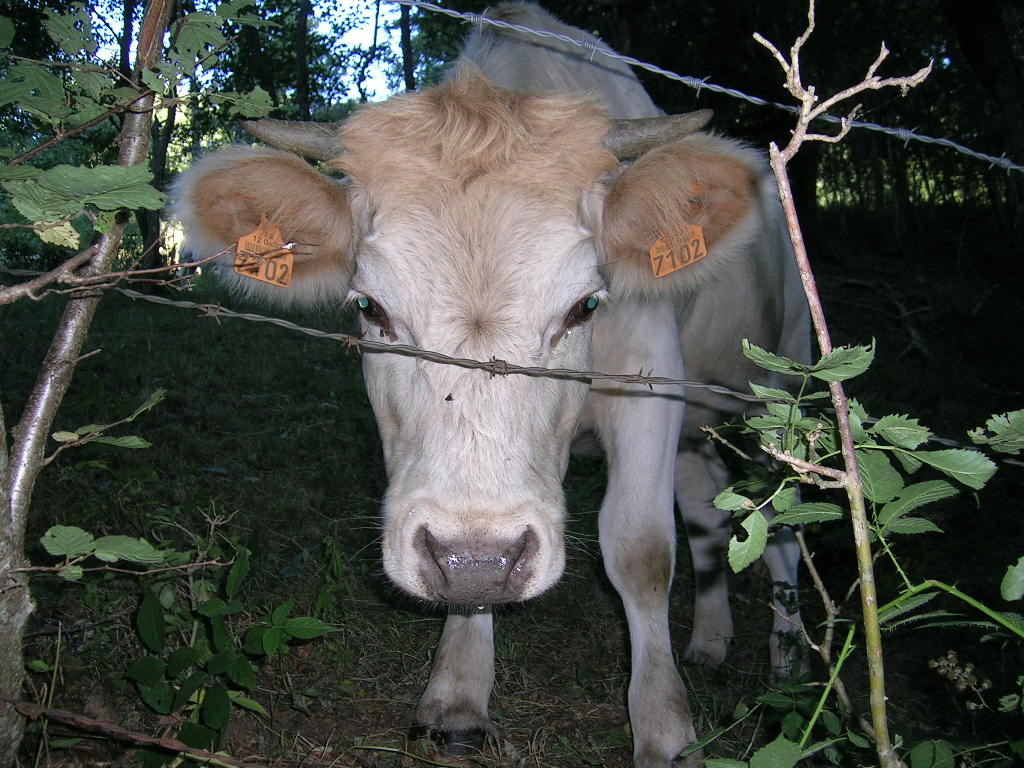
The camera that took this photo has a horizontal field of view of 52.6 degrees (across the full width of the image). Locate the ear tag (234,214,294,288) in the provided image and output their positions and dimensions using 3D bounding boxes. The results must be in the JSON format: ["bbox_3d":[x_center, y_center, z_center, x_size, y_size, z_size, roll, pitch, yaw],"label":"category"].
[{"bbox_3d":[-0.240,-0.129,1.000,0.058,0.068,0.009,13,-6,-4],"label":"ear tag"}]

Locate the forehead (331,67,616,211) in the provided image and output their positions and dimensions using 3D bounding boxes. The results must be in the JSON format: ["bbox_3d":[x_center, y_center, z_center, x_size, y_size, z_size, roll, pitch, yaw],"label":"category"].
[{"bbox_3d":[-0.036,-0.230,0.970,0.268,0.138,0.130,0,-2,0],"label":"forehead"}]

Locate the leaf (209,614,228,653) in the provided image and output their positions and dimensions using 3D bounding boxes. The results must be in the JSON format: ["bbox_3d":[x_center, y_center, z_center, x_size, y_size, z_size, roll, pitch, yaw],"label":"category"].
[{"bbox_3d":[-0.404,0.341,1.420,0.028,0.056,0.014,0,-30,-7],"label":"leaf"}]

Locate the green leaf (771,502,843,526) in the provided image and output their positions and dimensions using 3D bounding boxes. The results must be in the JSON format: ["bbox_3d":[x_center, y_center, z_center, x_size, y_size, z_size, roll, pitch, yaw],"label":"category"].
[{"bbox_3d":[0.228,0.101,0.800,0.056,0.009,0.026,0,-30,-1],"label":"green leaf"}]

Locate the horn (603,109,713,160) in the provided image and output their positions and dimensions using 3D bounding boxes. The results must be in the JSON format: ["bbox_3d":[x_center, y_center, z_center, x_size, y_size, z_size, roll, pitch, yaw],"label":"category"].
[{"bbox_3d":[0.140,-0.242,1.000,0.112,0.042,0.045,-15,3,1],"label":"horn"}]

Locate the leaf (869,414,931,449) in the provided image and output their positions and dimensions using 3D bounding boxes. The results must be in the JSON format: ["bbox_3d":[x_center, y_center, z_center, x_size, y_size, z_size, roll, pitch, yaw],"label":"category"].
[{"bbox_3d":[0.311,0.038,0.830,0.049,0.026,0.025,0,8,0],"label":"leaf"}]

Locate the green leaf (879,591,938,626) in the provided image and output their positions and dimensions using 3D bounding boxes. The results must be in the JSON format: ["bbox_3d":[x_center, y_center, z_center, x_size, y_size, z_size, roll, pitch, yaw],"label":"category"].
[{"bbox_3d":[0.311,0.176,0.810,0.057,0.010,0.024,-27,-30,-2],"label":"green leaf"}]

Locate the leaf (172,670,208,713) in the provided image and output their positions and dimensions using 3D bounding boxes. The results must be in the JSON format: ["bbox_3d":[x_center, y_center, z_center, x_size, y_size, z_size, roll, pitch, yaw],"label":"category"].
[{"bbox_3d":[-0.424,0.404,1.360,0.033,0.012,0.064,34,57,18],"label":"leaf"}]

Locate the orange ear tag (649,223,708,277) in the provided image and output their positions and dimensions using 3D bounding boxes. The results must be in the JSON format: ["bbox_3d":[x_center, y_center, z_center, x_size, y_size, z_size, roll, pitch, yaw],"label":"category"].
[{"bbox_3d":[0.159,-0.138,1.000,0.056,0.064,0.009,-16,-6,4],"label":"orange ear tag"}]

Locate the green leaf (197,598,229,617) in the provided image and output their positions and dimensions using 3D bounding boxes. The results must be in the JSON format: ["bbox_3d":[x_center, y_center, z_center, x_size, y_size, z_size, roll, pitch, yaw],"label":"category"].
[{"bbox_3d":[-0.391,0.291,1.350,0.041,0.022,0.028,0,8,0],"label":"green leaf"}]

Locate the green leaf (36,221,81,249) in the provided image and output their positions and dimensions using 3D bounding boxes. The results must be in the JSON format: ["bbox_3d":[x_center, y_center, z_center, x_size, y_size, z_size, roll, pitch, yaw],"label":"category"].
[{"bbox_3d":[-0.337,-0.111,0.770,0.033,0.021,0.018,0,8,0],"label":"green leaf"}]

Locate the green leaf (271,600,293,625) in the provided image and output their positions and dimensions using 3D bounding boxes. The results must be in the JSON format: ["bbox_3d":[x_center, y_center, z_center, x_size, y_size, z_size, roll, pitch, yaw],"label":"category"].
[{"bbox_3d":[-0.330,0.328,1.480,0.025,0.010,0.048,23,52,27],"label":"green leaf"}]

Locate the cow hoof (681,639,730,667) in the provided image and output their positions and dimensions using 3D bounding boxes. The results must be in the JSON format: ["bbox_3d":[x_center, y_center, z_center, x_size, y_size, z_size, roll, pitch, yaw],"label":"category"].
[{"bbox_3d":[0.353,0.493,1.900,0.078,0.052,0.095,2,6,25],"label":"cow hoof"}]

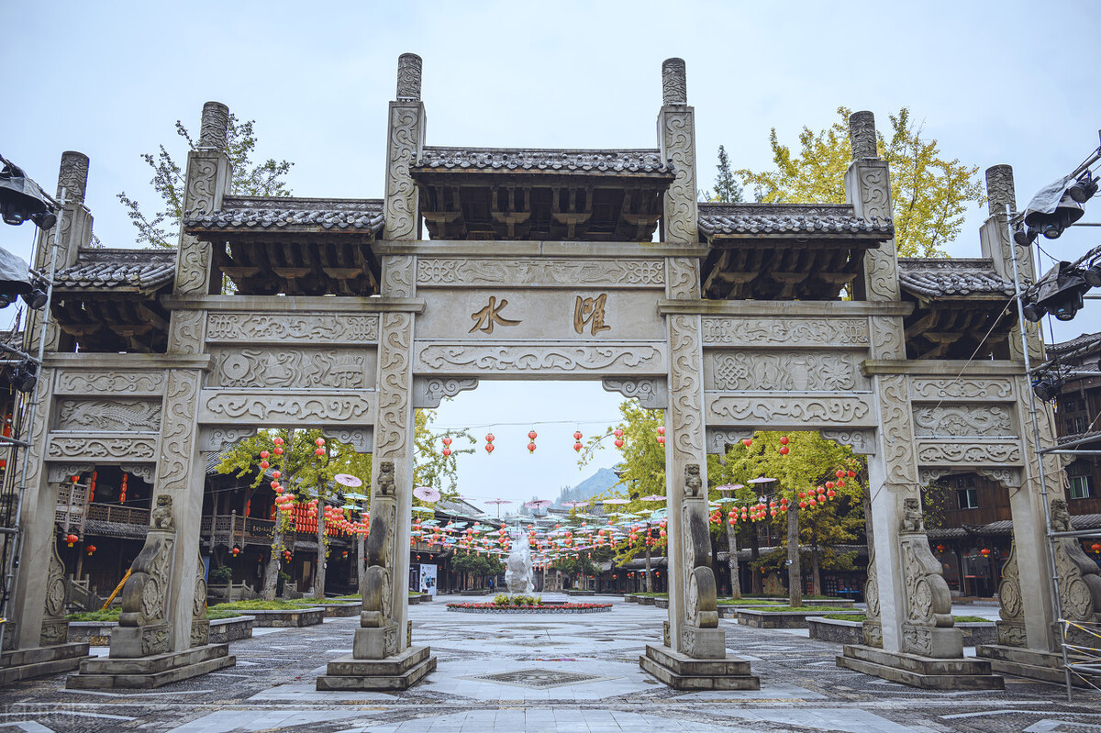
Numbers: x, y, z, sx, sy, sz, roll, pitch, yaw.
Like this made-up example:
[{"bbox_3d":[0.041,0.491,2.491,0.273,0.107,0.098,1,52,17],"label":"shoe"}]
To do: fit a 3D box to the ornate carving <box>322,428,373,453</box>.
[{"bbox_3d":[-3.105,1.159,13.678,0.757,0.398,0.160,0,-14,-1],"label":"ornate carving"}]

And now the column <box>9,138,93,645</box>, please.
[{"bbox_3d":[-7.860,0.324,13.831,0.570,7.900,0.600,0,-14,-1],"label":"column"}]

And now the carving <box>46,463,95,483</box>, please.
[{"bbox_3d":[-7.177,1.609,13.357,0.642,0.295,0.133,0,-13,-1],"label":"carving"}]

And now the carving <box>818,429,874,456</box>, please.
[{"bbox_3d":[4.597,1.172,13.750,0.814,0.400,0.133,0,-13,-1],"label":"carving"}]

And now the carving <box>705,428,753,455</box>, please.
[{"bbox_3d":[2.775,1.183,13.800,0.742,0.401,0.160,0,-14,-1],"label":"carving"}]

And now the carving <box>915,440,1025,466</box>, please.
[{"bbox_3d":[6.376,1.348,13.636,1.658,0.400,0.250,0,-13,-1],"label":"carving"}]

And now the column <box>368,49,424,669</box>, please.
[{"bbox_3d":[-2.390,-0.530,13.965,0.542,9.611,0.534,0,-13,-1],"label":"column"}]

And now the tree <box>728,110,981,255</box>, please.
[{"bbox_3d":[9.056,-0.510,24.532,7.300,14.450,7.200,0,-14,-1],"label":"tree"}]

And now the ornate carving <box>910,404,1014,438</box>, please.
[{"bbox_3d":[6.462,0.847,13.872,1.508,0.493,0.130,0,-14,-1],"label":"ornate carving"}]

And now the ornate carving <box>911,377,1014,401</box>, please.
[{"bbox_3d":[6.431,0.376,13.903,1.648,0.352,0.160,0,-14,-1],"label":"ornate carving"}]

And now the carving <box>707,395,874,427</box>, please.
[{"bbox_3d":[3.713,0.691,13.766,2.637,0.505,0.160,0,-14,-1],"label":"carving"}]

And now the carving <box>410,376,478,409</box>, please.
[{"bbox_3d":[-1.623,0.407,13.779,0.998,0.515,0.133,0,-13,-1],"label":"carving"}]

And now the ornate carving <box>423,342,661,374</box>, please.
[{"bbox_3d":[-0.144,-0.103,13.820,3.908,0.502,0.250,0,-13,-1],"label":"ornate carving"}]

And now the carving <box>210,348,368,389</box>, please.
[{"bbox_3d":[-4.075,0.029,13.838,2.370,0.630,0.130,0,-14,-1],"label":"carving"}]

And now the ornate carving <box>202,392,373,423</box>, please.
[{"bbox_3d":[-4.019,0.634,13.612,2.631,0.513,0.160,0,-14,-1],"label":"ornate carving"}]

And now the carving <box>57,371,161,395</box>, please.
[{"bbox_3d":[-6.728,0.253,13.571,1.515,0.335,0.130,0,-14,-1],"label":"carving"}]

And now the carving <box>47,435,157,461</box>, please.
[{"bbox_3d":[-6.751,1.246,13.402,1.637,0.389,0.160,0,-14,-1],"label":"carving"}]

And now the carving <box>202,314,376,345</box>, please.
[{"bbox_3d":[-4.017,-0.601,13.836,2.612,0.448,0.130,0,-14,-1],"label":"carving"}]

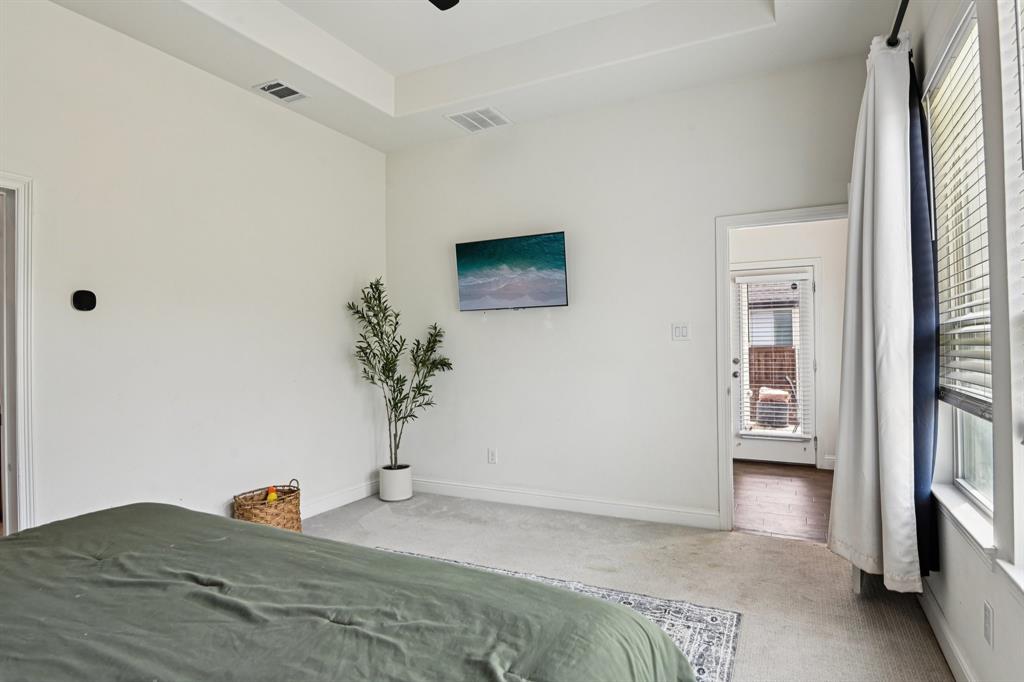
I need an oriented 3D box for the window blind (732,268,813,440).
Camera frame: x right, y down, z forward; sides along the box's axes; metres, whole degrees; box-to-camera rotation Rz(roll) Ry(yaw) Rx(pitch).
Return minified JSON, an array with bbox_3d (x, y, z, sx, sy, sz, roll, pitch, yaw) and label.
[{"bbox_3d":[2.714,0.163,5.633,0.720,1.700,0.060,-1,-1,28],"label":"window blind"}]

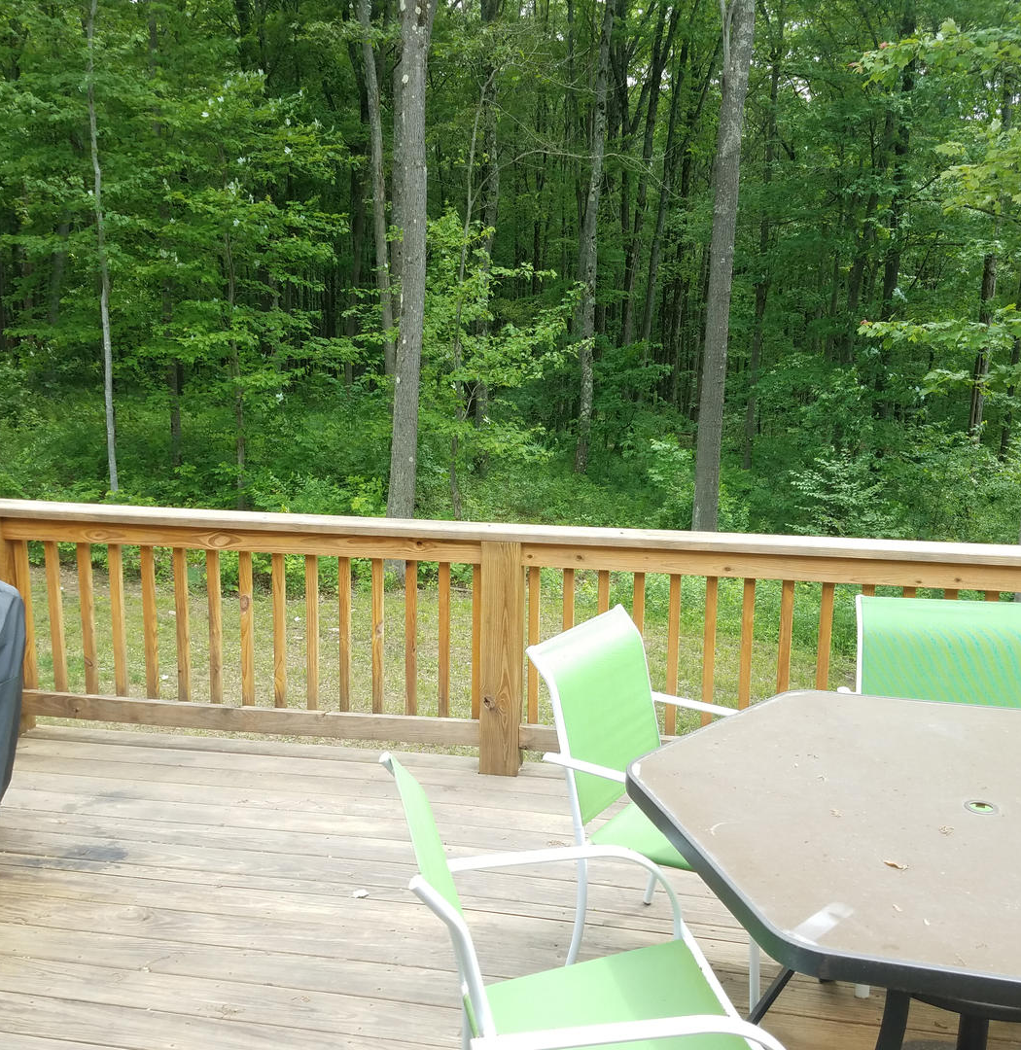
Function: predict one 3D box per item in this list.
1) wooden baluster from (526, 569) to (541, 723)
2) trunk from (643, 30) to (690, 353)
[{"bbox_3d":[0.089,0.437,3.829,0.038,0.630,0.038,2,10,9],"label":"wooden baluster"},{"bbox_3d":[4.022,-8.454,27.183,0.260,8.114,0.240,7,10,6],"label":"trunk"}]

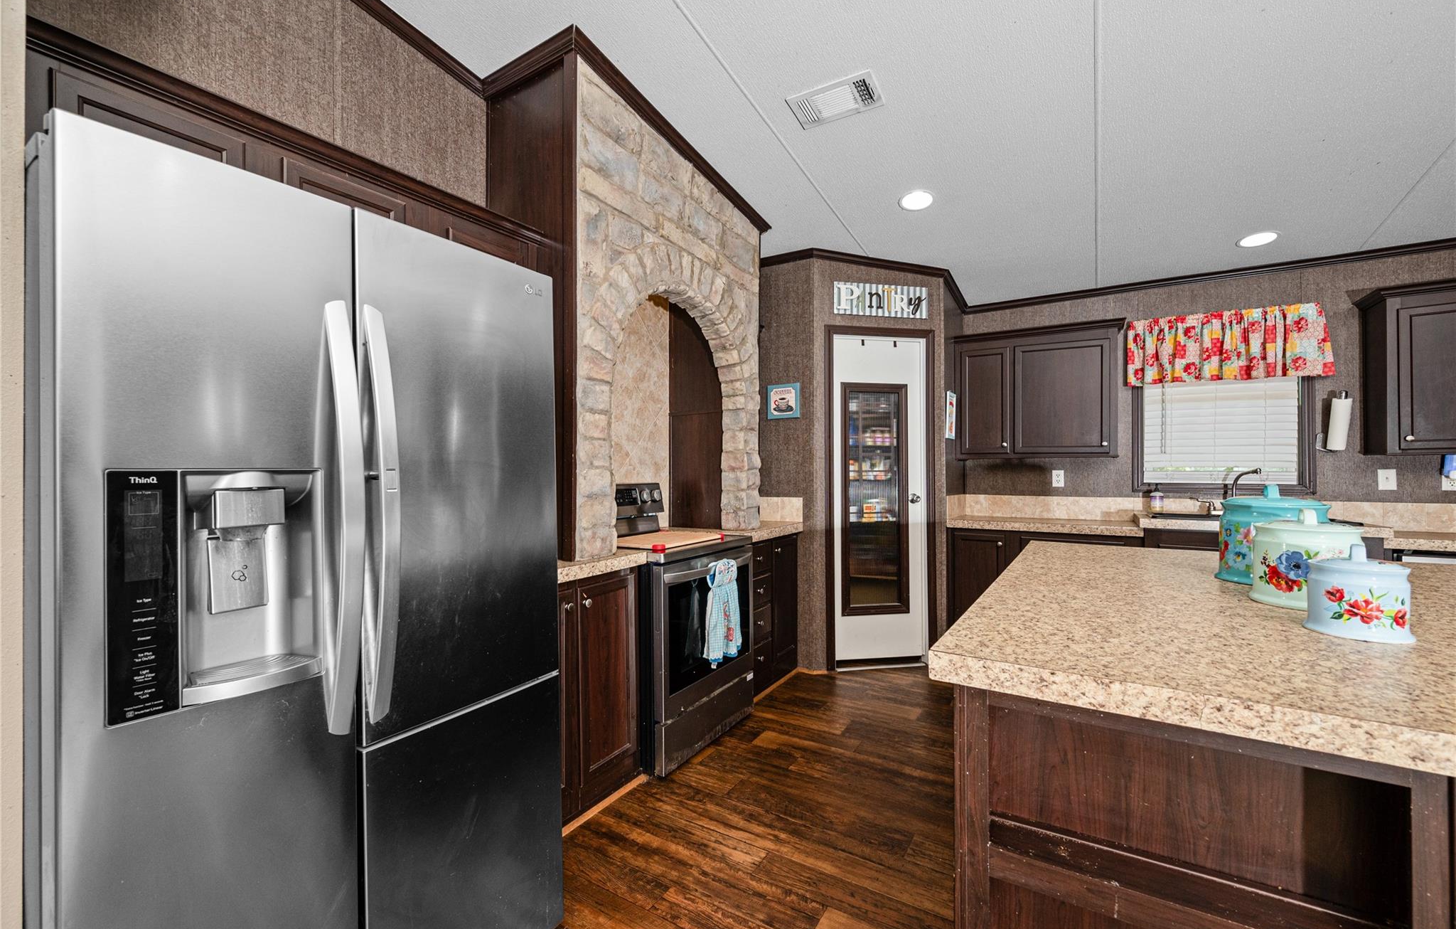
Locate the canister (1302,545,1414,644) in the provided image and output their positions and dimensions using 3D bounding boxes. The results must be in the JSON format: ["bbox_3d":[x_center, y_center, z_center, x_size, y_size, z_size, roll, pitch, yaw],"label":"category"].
[{"bbox_3d":[1.278,0.251,1.150,0.154,0.177,0.154,-1,-1,33],"label":"canister"}]

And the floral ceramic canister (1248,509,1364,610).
[{"bbox_3d":[1.458,0.228,1.428,0.214,0.229,0.214,-1,-1,33],"label":"floral ceramic canister"}]

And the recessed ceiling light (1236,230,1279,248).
[{"bbox_3d":[2.848,-1.211,3.040,0.175,0.020,0.175,-1,-8,33],"label":"recessed ceiling light"}]

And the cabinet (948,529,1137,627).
[{"bbox_3d":[2.045,0.851,3.695,1.008,0.887,0.598,0,0,33],"label":"cabinet"}]

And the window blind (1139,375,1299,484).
[{"bbox_3d":[2.968,-0.305,3.433,0.715,0.860,0.050,-1,-1,33],"label":"window blind"}]

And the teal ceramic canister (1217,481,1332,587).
[{"bbox_3d":[1.608,0.201,1.669,0.259,0.286,0.259,-1,-1,33],"label":"teal ceramic canister"}]

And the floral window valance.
[{"bbox_3d":[2.939,-0.690,3.367,0.925,0.410,0.100,-1,-1,33],"label":"floral window valance"}]

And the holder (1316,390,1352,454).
[{"bbox_3d":[3.322,-0.236,3.104,0.090,0.335,0.130,12,6,32],"label":"holder"}]

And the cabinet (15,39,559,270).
[{"bbox_3d":[-1.239,-0.723,1.806,0.364,0.364,1.306,0,0,33],"label":"cabinet"}]

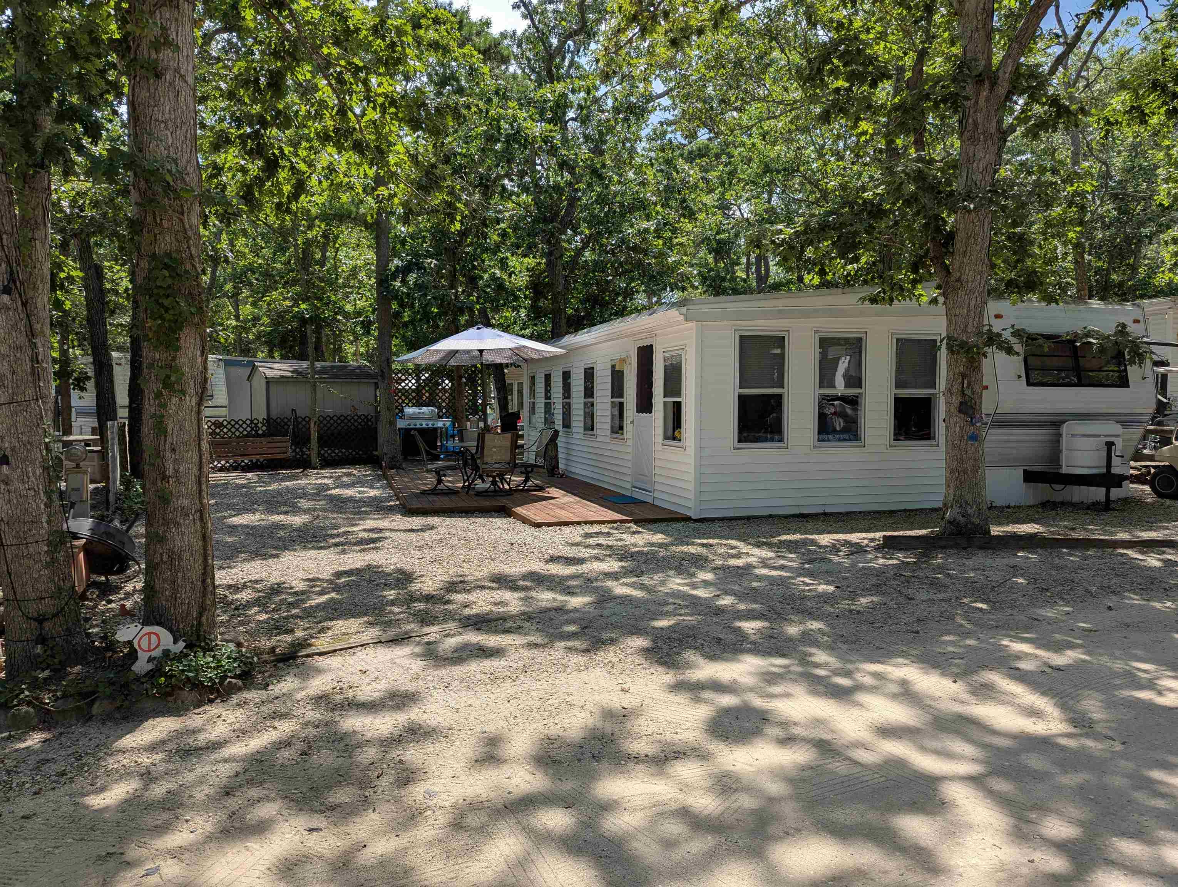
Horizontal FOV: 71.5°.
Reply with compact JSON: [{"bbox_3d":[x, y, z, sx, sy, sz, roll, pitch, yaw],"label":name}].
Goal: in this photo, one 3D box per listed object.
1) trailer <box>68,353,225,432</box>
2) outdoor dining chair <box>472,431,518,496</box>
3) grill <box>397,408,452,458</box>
[{"bbox_3d":[-12.155,-1.013,22.151,2.450,2.540,6.500,-2,4,-40],"label":"trailer"},{"bbox_3d":[-1.369,0.261,11.746,0.650,0.930,0.720,-1,3,-13],"label":"outdoor dining chair"},{"bbox_3d":[-3.999,-0.244,19.561,1.420,1.200,0.620,-1,3,-15],"label":"grill"}]

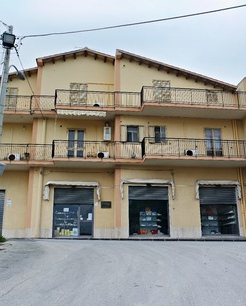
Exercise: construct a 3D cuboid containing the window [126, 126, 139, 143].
[{"bbox_3d":[0.633,-1.158,18.653,0.750,1.100,0.150,1,-15,-6],"label":"window"}]

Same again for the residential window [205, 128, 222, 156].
[{"bbox_3d":[5.651,-0.469,19.031,1.080,2.180,0.150,1,-15,-6],"label":"residential window"}]

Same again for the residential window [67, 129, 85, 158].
[{"bbox_3d":[-2.890,-0.389,19.079,1.070,2.180,0.150,1,-15,-5],"label":"residential window"}]

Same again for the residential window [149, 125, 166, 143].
[{"bbox_3d":[2.127,-1.148,18.854,1.020,1.100,0.150,1,-15,-6],"label":"residential window"}]

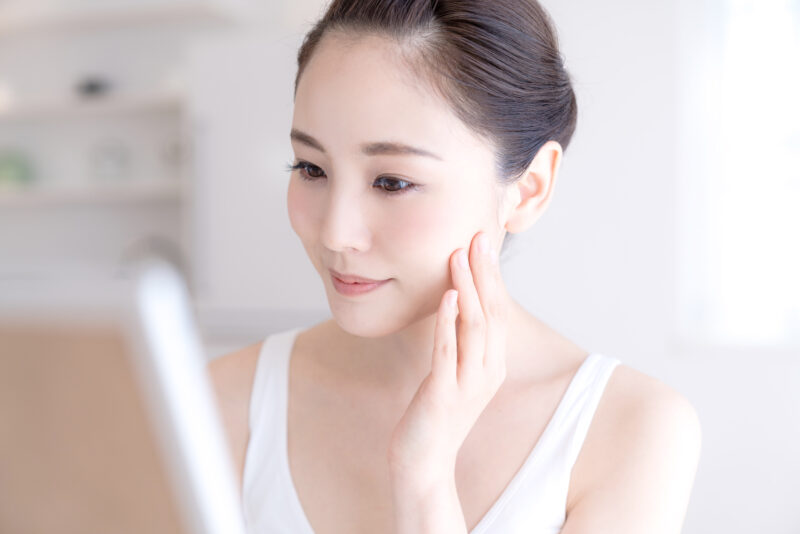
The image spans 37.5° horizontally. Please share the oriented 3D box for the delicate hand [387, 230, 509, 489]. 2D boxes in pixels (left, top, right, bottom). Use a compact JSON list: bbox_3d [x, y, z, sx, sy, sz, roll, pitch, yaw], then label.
[{"bbox_3d":[0.033,0.062,0.780,0.077,0.172,0.056,18,-11,-35],"label":"delicate hand"}]

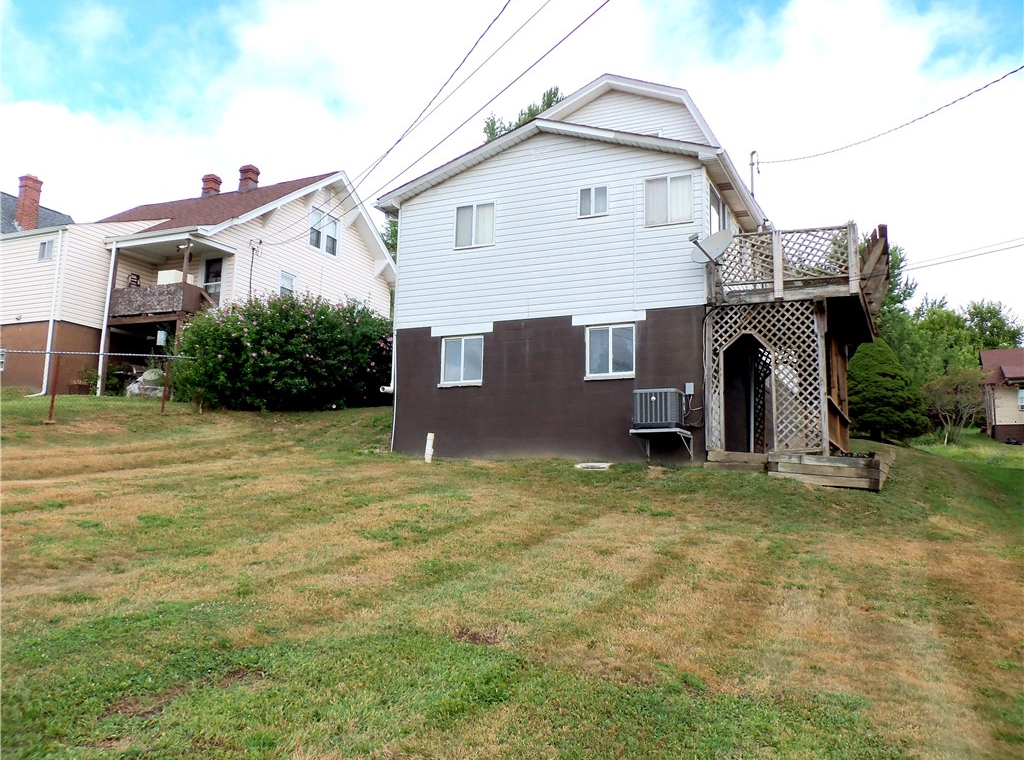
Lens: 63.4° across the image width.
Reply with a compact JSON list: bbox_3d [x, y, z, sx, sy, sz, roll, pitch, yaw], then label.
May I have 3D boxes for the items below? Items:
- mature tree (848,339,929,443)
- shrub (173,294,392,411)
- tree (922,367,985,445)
[{"bbox_3d":[11.979,0.342,27.000,3.100,3.325,3.100,-3,-9,25],"label":"mature tree"},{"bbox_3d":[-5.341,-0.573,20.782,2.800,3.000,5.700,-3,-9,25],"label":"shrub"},{"bbox_3d":[17.669,1.036,33.000,2.500,3.068,2.500,-3,-9,25],"label":"tree"}]

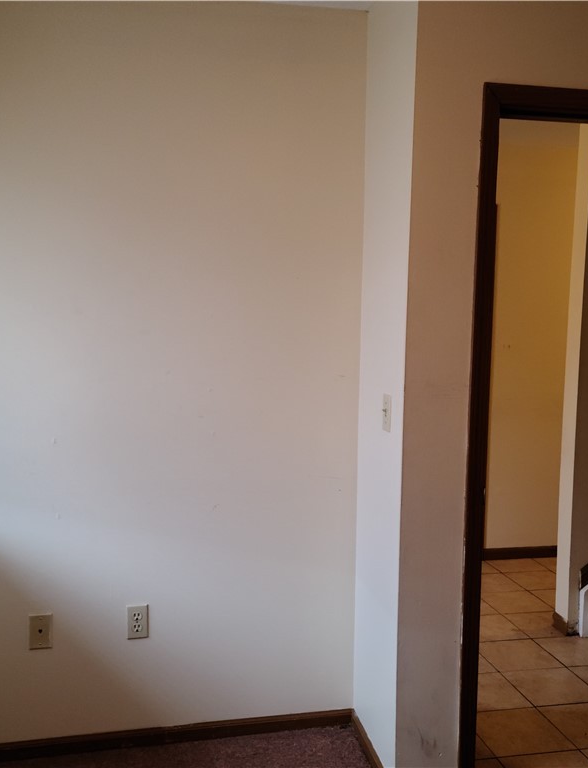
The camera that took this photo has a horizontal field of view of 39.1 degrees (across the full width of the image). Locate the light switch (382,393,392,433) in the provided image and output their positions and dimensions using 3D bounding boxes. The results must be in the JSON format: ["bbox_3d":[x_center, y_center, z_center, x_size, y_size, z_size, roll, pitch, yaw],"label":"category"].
[{"bbox_3d":[0.284,0.089,2.543,0.013,0.114,0.070,0,5,-11],"label":"light switch"}]

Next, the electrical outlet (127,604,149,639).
[{"bbox_3d":[-0.515,0.787,2.737,0.070,0.114,0.009,0,5,-12],"label":"electrical outlet"}]

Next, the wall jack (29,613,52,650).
[{"bbox_3d":[-0.815,0.801,2.672,0.070,0.114,0.009,0,5,-12],"label":"wall jack"}]

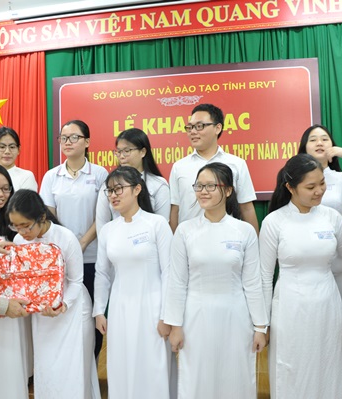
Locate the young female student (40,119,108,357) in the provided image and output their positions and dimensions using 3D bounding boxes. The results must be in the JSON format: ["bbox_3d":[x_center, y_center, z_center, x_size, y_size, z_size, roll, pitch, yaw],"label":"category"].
[{"bbox_3d":[-0.586,0.324,2.728,0.440,1.636,0.290,-1,-3,-2],"label":"young female student"}]

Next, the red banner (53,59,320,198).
[{"bbox_3d":[0.074,-0.589,4.133,2.507,1.238,0.040,-1,-3,12],"label":"red banner"}]

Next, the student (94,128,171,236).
[{"bbox_3d":[-0.223,0.355,2.660,0.450,1.559,0.290,-2,-3,20],"label":"student"}]

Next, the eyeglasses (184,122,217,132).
[{"bbox_3d":[0.174,-0.410,2.560,0.142,0.045,0.140,-3,-4,43],"label":"eyeglasses"}]

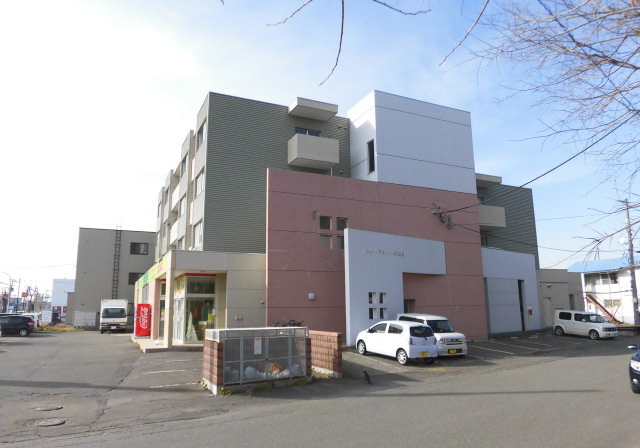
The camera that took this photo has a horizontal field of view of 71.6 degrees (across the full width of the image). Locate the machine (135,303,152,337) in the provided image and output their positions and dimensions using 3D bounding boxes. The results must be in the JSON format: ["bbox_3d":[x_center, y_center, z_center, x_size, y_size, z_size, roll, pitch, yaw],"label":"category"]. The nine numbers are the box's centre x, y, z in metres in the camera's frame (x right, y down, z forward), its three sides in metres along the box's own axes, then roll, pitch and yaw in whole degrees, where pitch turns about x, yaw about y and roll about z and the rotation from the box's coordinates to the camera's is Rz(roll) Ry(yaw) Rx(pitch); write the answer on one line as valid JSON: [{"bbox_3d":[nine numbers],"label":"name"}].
[{"bbox_3d":[-10.261,5.634,25.870,0.730,1.830,1.050,4,-11,-25],"label":"machine"}]

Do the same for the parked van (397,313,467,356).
[{"bbox_3d":[4.853,4.857,19.704,1.475,1.600,3.395,5,-8,-21],"label":"parked van"}]

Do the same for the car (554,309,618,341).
[{"bbox_3d":[17.964,6.860,30.226,1.670,1.640,3.750,5,-10,-22],"label":"car"}]

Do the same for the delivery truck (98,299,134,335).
[{"bbox_3d":[-15.609,7.007,33.935,1.720,2.470,4.700,4,-11,-25],"label":"delivery truck"}]

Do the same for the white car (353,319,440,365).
[{"bbox_3d":[2.919,4.579,17.560,1.475,1.500,3.395,8,-10,-31],"label":"white car"}]

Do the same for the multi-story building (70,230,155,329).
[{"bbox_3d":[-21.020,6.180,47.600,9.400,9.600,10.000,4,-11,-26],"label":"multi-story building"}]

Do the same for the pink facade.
[{"bbox_3d":[3.599,2.026,24.212,13.684,8.752,0.300,4,-11,-25],"label":"pink facade"}]

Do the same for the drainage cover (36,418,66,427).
[{"bbox_3d":[-4.992,3.707,8.231,0.560,0.040,0.560,4,-11,-25],"label":"drainage cover"}]

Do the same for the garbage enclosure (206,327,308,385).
[{"bbox_3d":[-1.732,3.536,12.026,2.420,1.500,1.820,4,-11,-25],"label":"garbage enclosure"}]

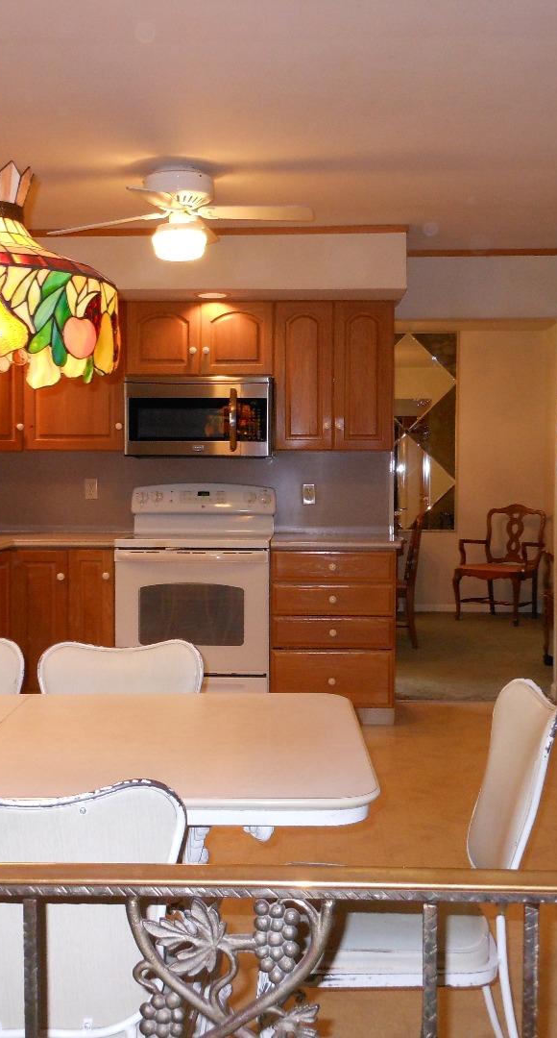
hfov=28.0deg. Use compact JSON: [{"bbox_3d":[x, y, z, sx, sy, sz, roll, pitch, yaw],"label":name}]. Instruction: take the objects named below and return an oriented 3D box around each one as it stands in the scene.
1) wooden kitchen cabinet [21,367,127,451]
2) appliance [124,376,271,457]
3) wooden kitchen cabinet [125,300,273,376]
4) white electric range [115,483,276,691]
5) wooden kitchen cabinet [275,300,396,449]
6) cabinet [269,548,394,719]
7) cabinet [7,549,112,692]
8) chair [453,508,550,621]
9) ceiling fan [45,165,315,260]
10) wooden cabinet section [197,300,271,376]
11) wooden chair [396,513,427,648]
[{"bbox_3d":[-1.043,-0.737,5.895,0.524,0.763,0.320,0,2,2],"label":"wooden kitchen cabinet"},{"bbox_3d":[-0.404,-0.527,5.858,0.755,0.404,0.395,0,2,1],"label":"appliance"},{"bbox_3d":[-0.399,-0.927,5.870,0.763,0.382,0.320,0,2,2],"label":"wooden kitchen cabinet"},{"bbox_3d":[-0.409,0.415,5.732,0.757,1.186,0.680,0,2,1],"label":"white electric range"},{"bbox_3d":[0.288,-0.732,5.866,0.604,0.762,0.330,0,2,1],"label":"wooden kitchen cabinet"},{"bbox_3d":[0.273,0.547,5.767,0.609,0.815,0.610,0,2,2],"label":"cabinet"},{"bbox_3d":[-1.053,0.546,5.802,0.517,0.815,0.610,0,2,2],"label":"cabinet"},{"bbox_3d":[1.929,0.379,9.617,0.600,0.975,0.610,2,3,37],"label":"chair"},{"bbox_3d":[-0.393,-1.216,4.498,1.080,0.360,1.080,1,2,14],"label":"ceiling fan"},{"bbox_3d":[-0.216,-0.940,5.929,0.374,0.373,0.320,0,2,1],"label":"wooden cabinet section"},{"bbox_3d":[0.774,0.432,8.216,0.570,0.970,0.500,0,2,1],"label":"wooden chair"}]

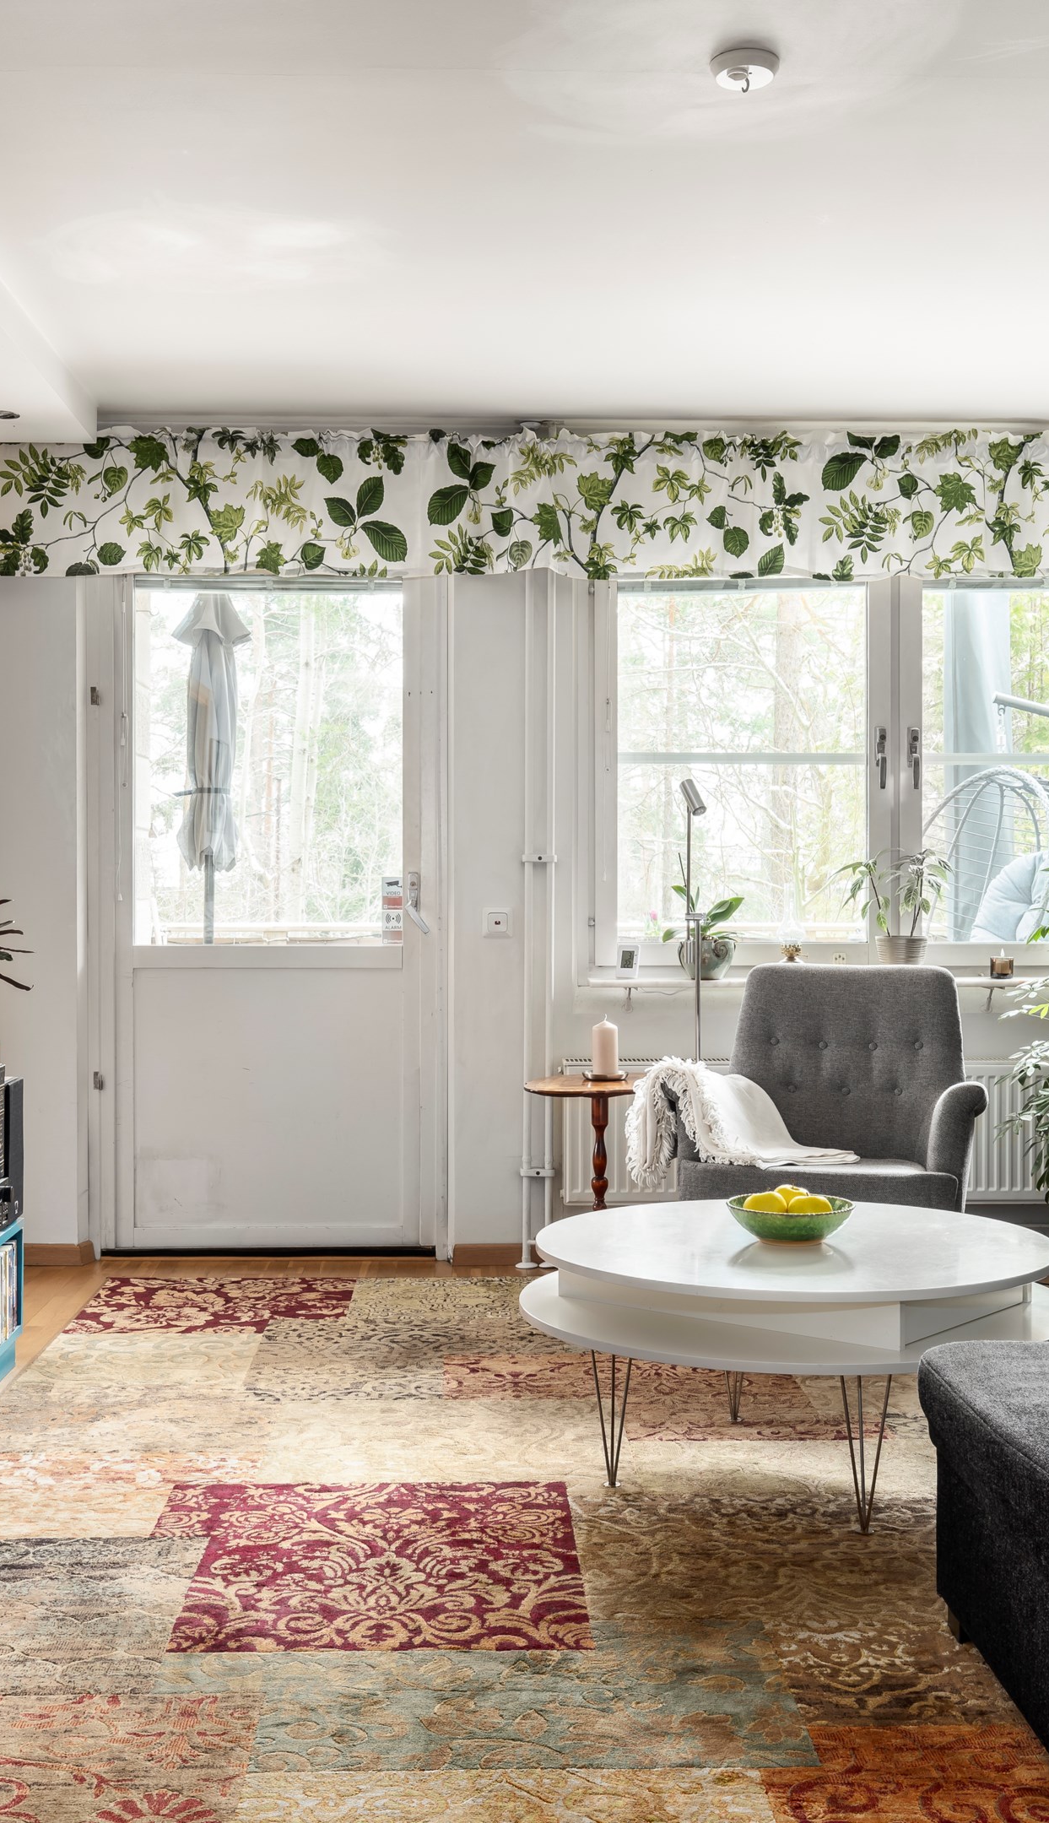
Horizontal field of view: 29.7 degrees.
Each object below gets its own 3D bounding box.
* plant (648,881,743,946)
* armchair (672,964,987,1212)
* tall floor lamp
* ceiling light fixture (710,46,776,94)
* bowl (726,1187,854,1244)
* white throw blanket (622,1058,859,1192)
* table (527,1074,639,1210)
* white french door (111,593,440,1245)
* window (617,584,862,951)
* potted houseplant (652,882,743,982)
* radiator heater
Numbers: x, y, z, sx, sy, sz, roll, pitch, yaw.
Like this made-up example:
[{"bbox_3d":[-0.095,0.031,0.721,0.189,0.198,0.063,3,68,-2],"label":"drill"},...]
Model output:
[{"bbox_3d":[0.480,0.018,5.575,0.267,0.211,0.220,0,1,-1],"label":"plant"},{"bbox_3d":[0.794,0.584,4.979,0.740,0.880,0.800,0,1,15],"label":"armchair"},{"bbox_3d":[0.454,0.331,5.289,0.200,1.376,0.200,1,1,31],"label":"tall floor lamp"},{"bbox_3d":[0.342,-1.312,3.101,0.112,0.050,0.112,0,1,-1],"label":"ceiling light fixture"},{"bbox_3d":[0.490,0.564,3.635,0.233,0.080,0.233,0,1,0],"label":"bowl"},{"bbox_3d":[0.519,0.509,4.722,0.575,0.319,0.450,0,1,-1],"label":"white throw blanket"},{"bbox_3d":[0.194,0.739,5.069,0.383,0.591,0.383,0,1,-1],"label":"table"},{"bbox_3d":[-0.721,-0.032,5.664,0.957,2.028,0.080,0,1,-1],"label":"white french door"},{"bbox_3d":[0.641,-0.427,5.809,0.750,1.081,0.080,0,1,-1],"label":"window"},{"bbox_3d":[0.489,0.057,5.580,0.255,0.275,0.210,0,1,-2],"label":"potted houseplant"},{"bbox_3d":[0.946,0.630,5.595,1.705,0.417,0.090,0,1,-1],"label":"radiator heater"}]

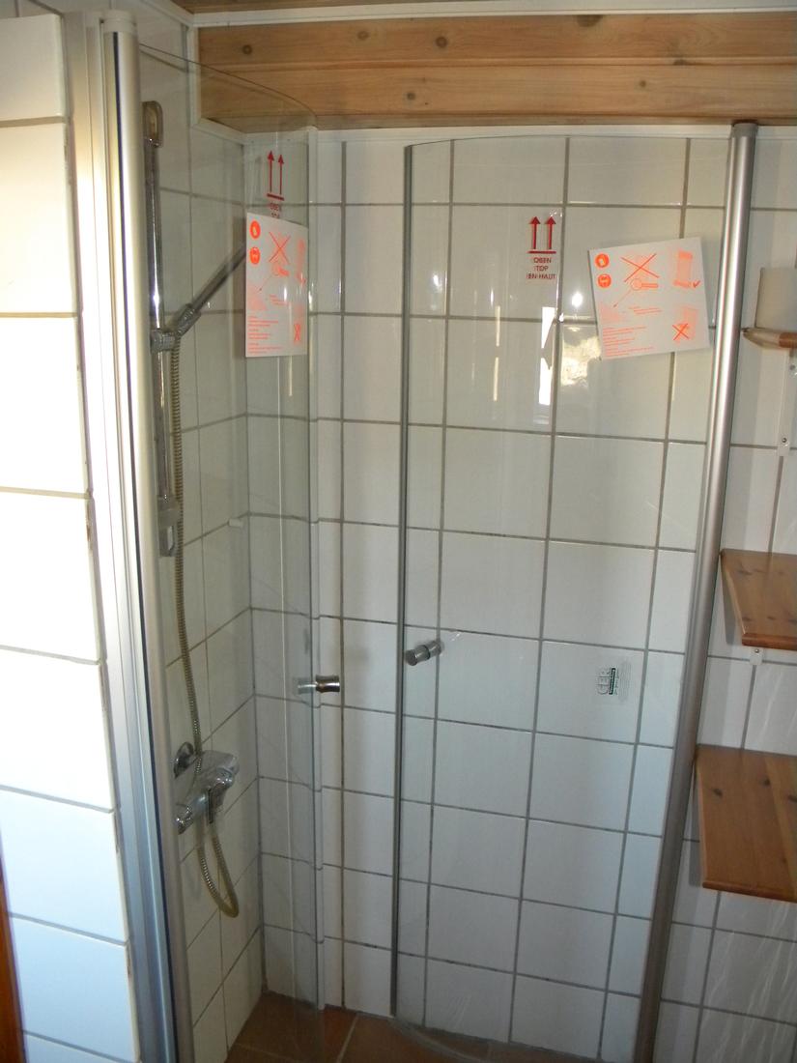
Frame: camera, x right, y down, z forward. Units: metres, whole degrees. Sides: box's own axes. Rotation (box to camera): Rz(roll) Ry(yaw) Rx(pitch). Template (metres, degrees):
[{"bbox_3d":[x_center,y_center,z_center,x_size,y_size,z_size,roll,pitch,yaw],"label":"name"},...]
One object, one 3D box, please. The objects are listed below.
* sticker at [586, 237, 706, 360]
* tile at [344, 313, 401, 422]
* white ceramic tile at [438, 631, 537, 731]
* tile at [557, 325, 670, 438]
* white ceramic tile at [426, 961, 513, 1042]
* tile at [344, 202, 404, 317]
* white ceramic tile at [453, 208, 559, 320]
[{"bbox_3d":[0.415,-0.382,1.415,0.176,0.177,0.003,-5,13,11],"label":"sticker"},{"bbox_3d":[-0.006,-0.300,1.611,0.196,0.196,0.010,5,16,13],"label":"tile"},{"bbox_3d":[0.178,0.297,1.730,0.197,0.197,0.012,5,15,13],"label":"white ceramic tile"},{"bbox_3d":[0.380,-0.268,1.523,0.196,0.196,0.010,5,16,13],"label":"tile"},{"bbox_3d":[0.160,1.054,1.934,0.197,0.197,0.012,5,15,13],"label":"white ceramic tile"},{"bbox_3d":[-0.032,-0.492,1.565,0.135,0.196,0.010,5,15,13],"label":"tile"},{"bbox_3d":[0.190,-0.475,1.515,0.196,0.196,0.010,5,16,13],"label":"white ceramic tile"}]

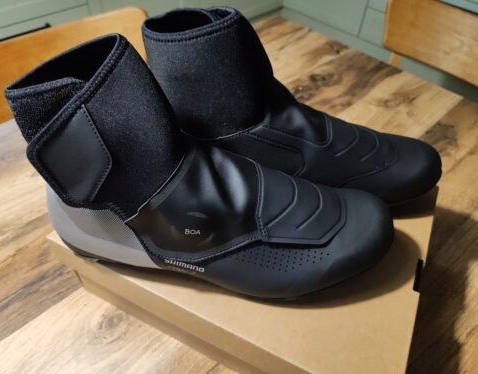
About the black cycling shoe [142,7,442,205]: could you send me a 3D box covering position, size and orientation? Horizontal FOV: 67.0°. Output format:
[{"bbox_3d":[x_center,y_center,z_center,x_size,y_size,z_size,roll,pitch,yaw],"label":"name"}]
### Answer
[{"bbox_3d":[0.059,-0.071,0.338,0.292,0.178,0.108,8,49,5],"label":"black cycling shoe"}]

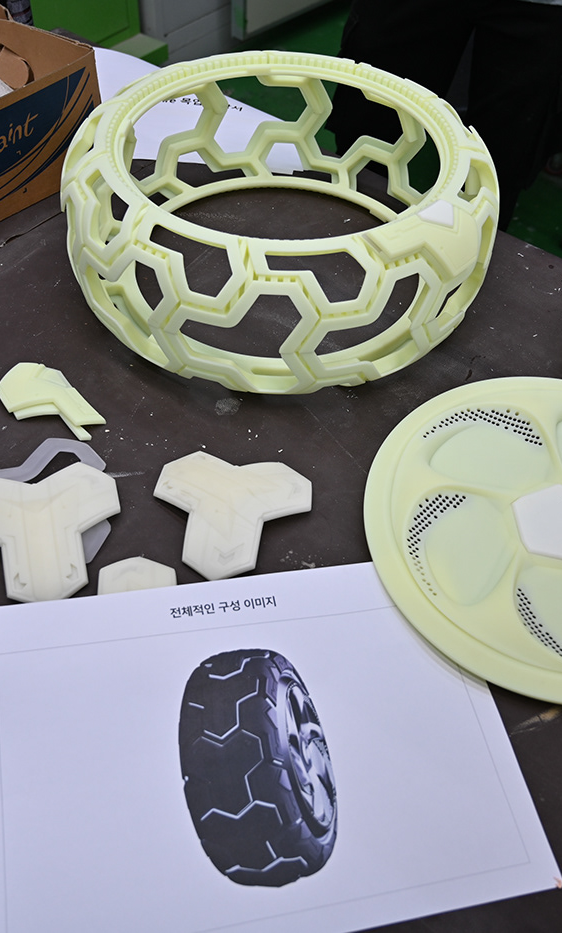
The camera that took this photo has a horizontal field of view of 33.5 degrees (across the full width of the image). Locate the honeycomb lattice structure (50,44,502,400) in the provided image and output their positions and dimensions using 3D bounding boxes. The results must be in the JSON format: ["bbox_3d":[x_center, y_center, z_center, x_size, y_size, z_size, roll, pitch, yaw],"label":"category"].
[{"bbox_3d":[-0.001,-0.297,1.078,0.488,0.187,0.488,3,49,0],"label":"honeycomb lattice structure"}]

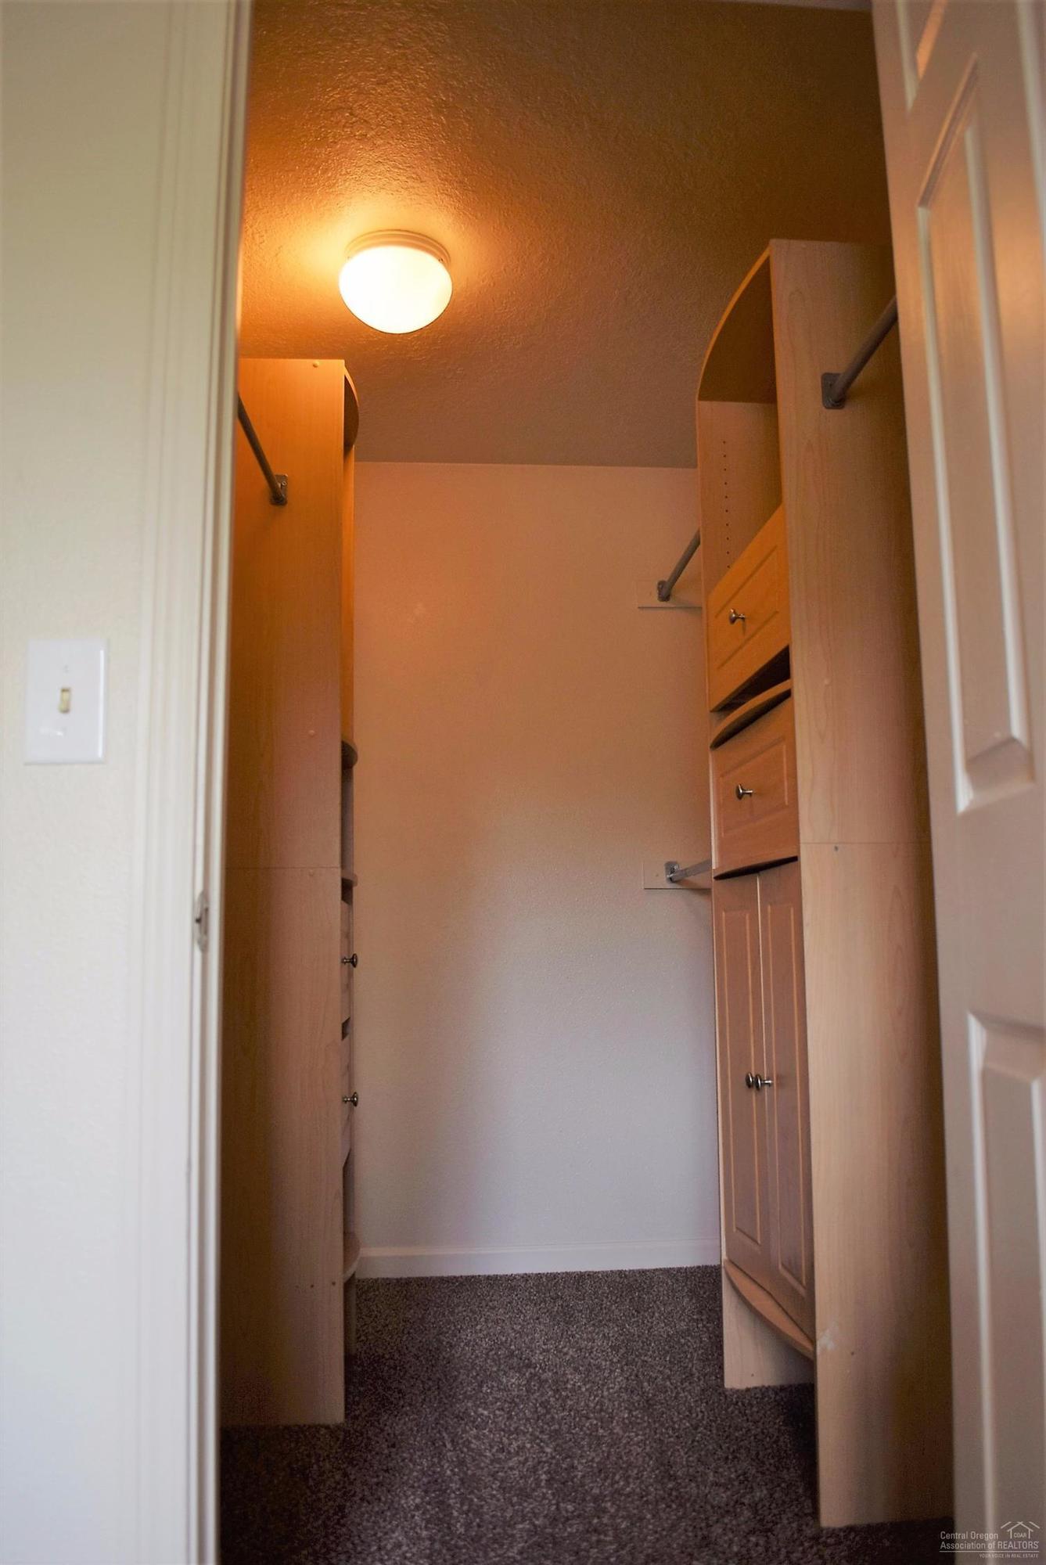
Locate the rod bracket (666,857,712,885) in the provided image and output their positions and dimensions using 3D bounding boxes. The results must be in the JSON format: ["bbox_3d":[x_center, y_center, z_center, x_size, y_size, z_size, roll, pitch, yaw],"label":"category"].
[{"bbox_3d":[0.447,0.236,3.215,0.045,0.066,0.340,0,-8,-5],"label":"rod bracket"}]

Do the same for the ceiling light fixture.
[{"bbox_3d":[-0.261,-1.014,2.418,0.234,0.144,0.234,0,-8,-5],"label":"ceiling light fixture"}]

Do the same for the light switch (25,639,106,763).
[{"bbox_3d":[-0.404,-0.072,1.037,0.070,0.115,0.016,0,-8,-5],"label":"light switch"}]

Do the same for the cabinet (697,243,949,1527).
[{"bbox_3d":[0.598,0.135,2.244,0.380,2.136,0.600,0,-8,-5],"label":"cabinet"}]

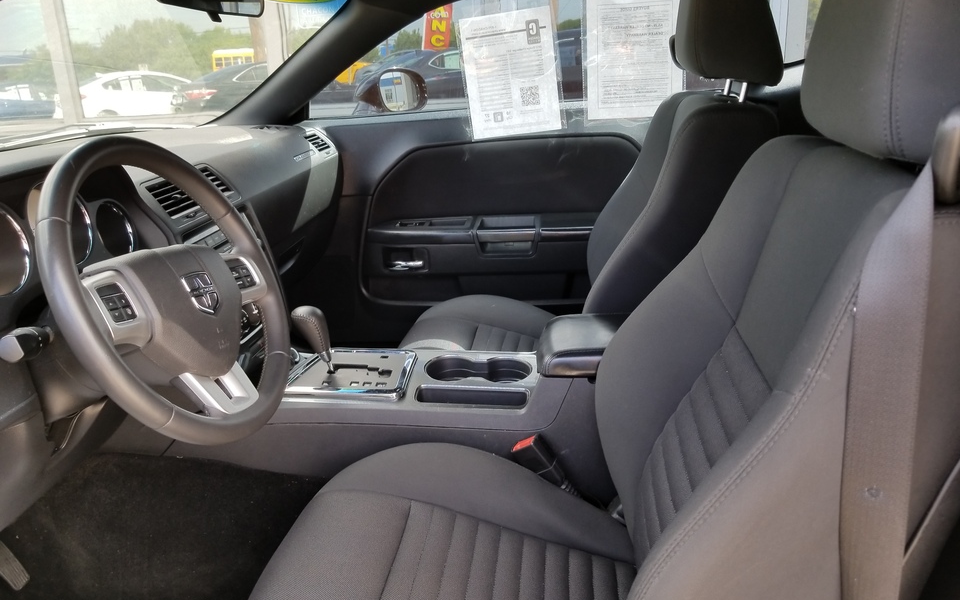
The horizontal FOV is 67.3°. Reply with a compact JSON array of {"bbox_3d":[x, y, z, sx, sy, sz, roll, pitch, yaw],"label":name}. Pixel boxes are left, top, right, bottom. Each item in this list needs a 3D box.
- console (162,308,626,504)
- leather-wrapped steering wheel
[{"bbox_3d":[-0.048,0.153,1.260,0.920,0.320,0.290,0,17,8],"label":"console"},{"bbox_3d":[-0.369,-0.005,0.860,0.115,0.383,0.383,-23,12,14],"label":"leather-wrapped steering wheel"}]

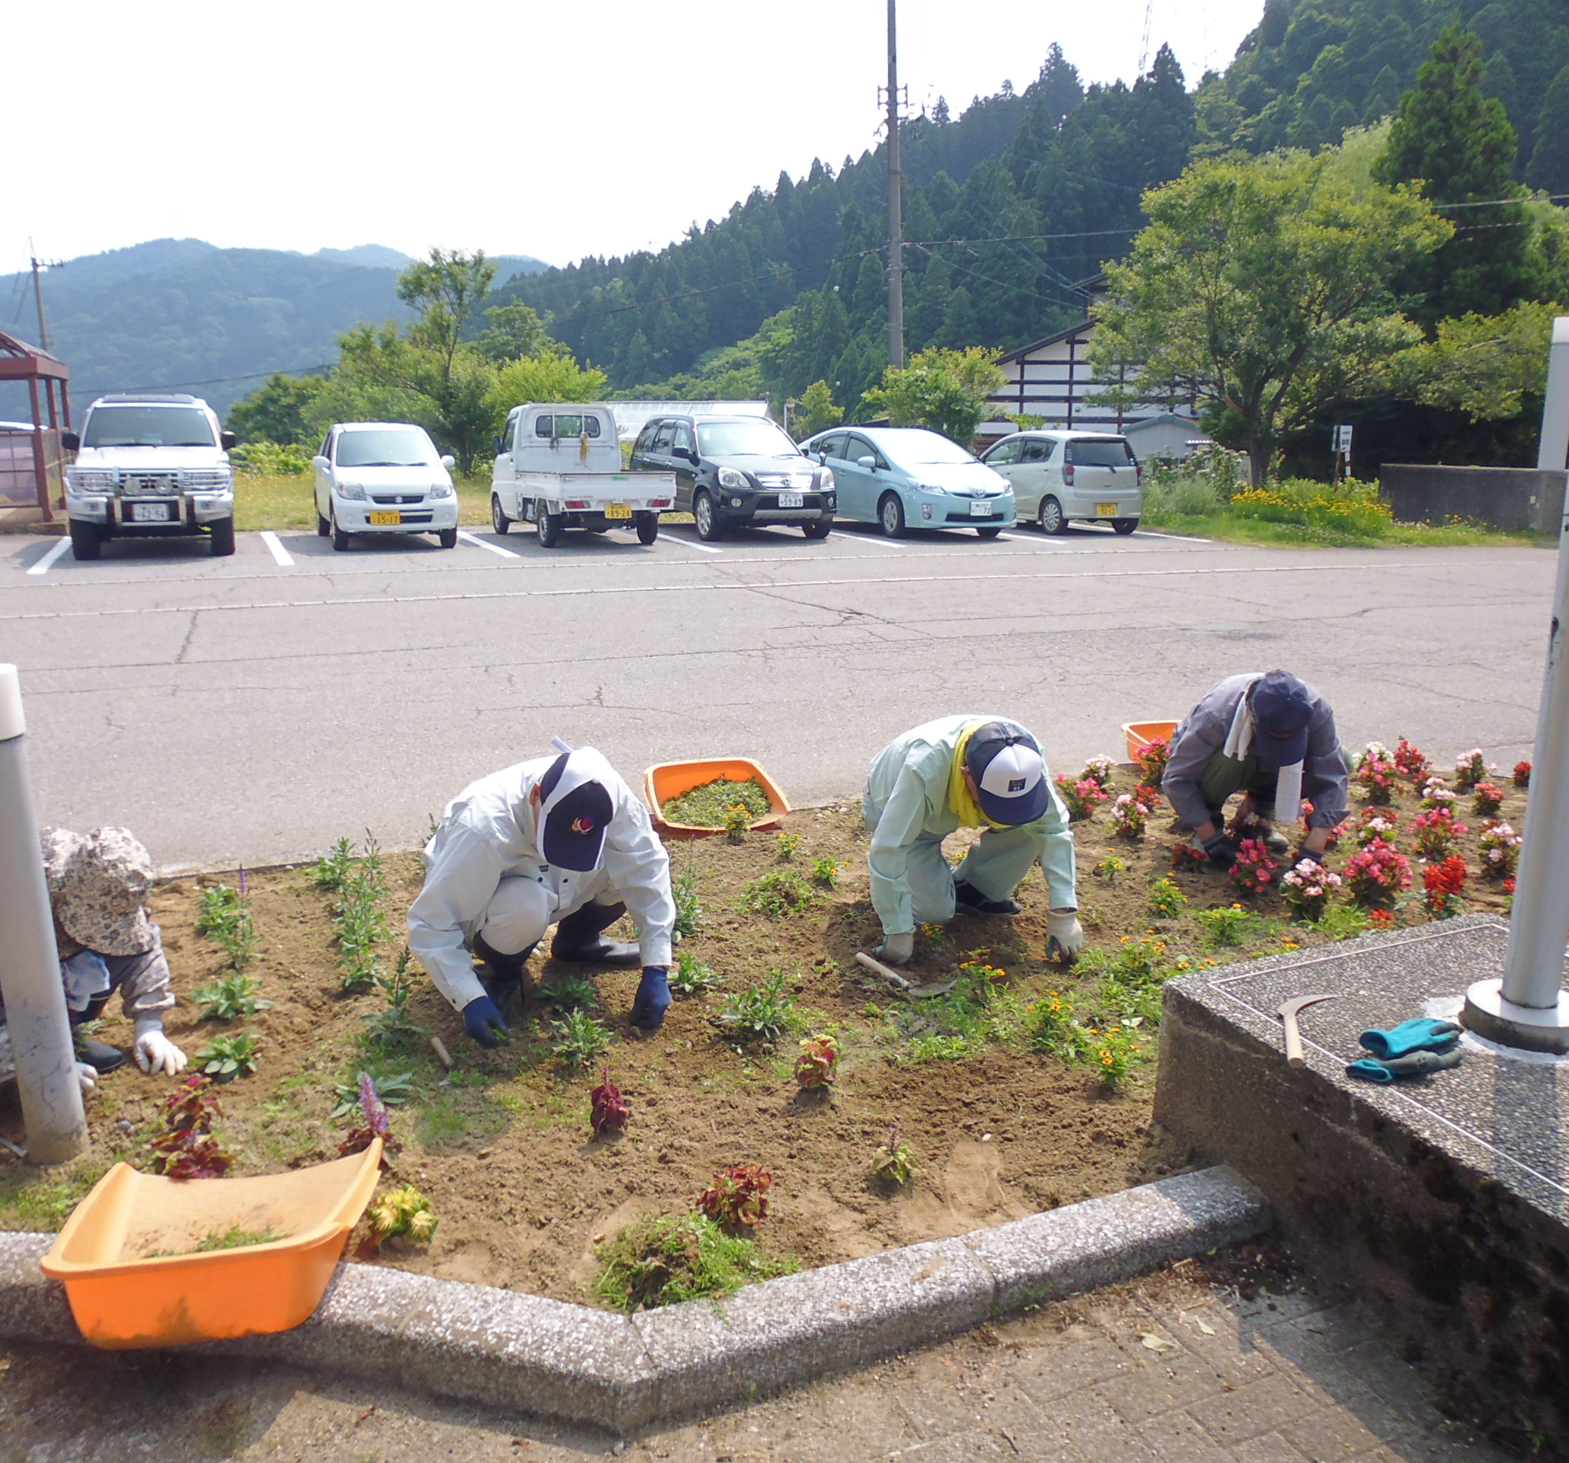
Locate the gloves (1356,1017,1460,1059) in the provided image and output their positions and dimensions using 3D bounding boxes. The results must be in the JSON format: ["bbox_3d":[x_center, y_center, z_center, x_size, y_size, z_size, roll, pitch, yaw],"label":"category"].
[{"bbox_3d":[1.376,0.665,2.966,0.225,0.055,0.105,-4,14,-16],"label":"gloves"}]

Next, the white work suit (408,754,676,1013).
[{"bbox_3d":[-0.691,0.378,3.868,0.680,0.760,0.780,-6,14,-24],"label":"white work suit"}]

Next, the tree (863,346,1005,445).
[{"bbox_3d":[2.792,-5.739,25.358,2.650,2.900,2.600,0,13,0],"label":"tree"}]

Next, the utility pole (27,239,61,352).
[{"bbox_3d":[-38.629,-20.137,71.188,1.600,10.400,0.400,0,13,0],"label":"utility pole"}]

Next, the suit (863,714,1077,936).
[{"bbox_3d":[0.599,0.263,4.416,0.640,0.740,0.780,-7,15,-26],"label":"suit"}]

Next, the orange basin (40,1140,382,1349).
[{"bbox_3d":[-1.044,0.940,2.545,0.530,0.210,0.440,-3,13,-12],"label":"orange basin"}]

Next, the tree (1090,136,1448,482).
[{"bbox_3d":[9.729,-8.024,27.173,6.700,6.800,6.200,0,13,0],"label":"tree"}]

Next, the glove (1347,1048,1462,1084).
[{"bbox_3d":[1.229,0.648,2.672,0.235,0.045,0.085,-4,14,-18],"label":"glove"}]

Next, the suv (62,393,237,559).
[{"bbox_3d":[-7.860,-3.260,16.850,1.820,1.860,4.650,-5,14,-22],"label":"suv"}]

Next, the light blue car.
[{"bbox_3d":[1.754,-3.827,20.596,1.745,1.490,4.460,-6,14,-24],"label":"light blue car"}]

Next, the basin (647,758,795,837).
[{"bbox_3d":[-0.283,0.283,5.779,0.560,0.200,0.450,-5,14,-21],"label":"basin"}]

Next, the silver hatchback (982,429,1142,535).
[{"bbox_3d":[4.046,-3.949,21.209,1.475,1.500,3.395,-5,14,-23],"label":"silver hatchback"}]

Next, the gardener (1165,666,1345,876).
[{"bbox_3d":[1.918,0.133,5.500,0.700,0.700,0.750,2,13,8],"label":"gardener"}]

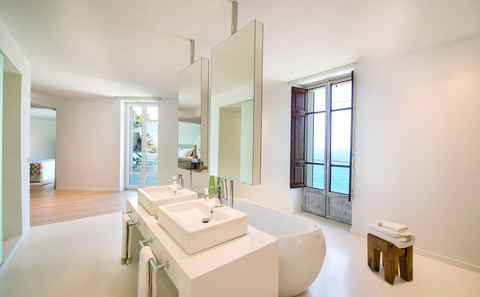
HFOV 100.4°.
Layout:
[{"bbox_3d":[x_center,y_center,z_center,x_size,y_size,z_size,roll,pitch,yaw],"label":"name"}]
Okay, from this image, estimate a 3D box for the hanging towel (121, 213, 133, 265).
[{"bbox_3d":[-1.089,0.850,1.908,0.080,0.410,0.270,0,0,-38],"label":"hanging towel"}]

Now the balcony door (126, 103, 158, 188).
[{"bbox_3d":[-3.162,-0.107,6.680,1.220,2.820,0.100,0,0,-4],"label":"balcony door"}]

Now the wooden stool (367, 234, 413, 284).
[{"bbox_3d":[1.583,1.148,2.148,0.240,0.360,0.340,0,0,-11],"label":"wooden stool"}]

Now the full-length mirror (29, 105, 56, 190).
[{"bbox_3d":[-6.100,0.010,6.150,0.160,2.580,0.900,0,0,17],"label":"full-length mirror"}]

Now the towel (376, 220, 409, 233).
[{"bbox_3d":[1.653,0.843,2.171,0.140,0.050,0.230,0,0,-15],"label":"towel"}]

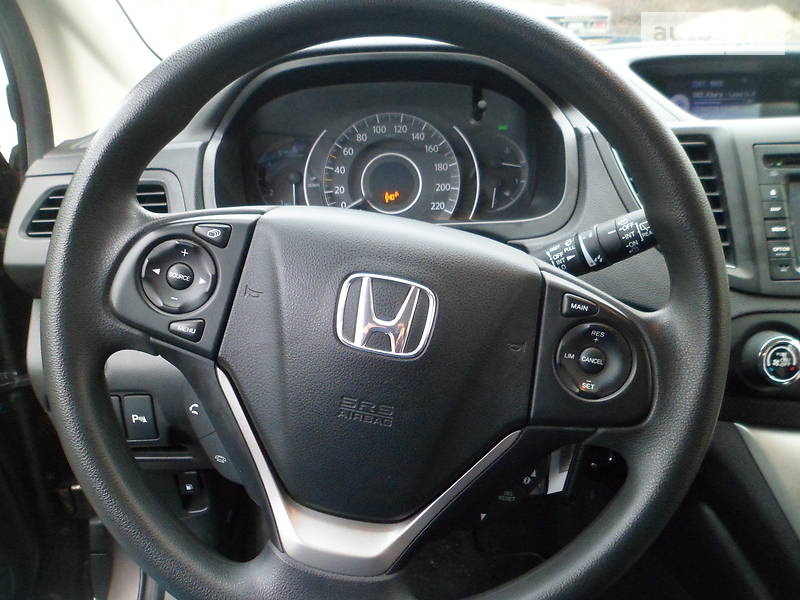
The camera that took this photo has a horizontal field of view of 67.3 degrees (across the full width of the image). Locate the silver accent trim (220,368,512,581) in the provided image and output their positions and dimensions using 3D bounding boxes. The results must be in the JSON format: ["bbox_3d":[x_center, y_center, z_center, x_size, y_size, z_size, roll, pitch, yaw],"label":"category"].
[{"bbox_3d":[-0.026,0.099,0.324,0.166,0.096,0.030,11,-11,1],"label":"silver accent trim"}]

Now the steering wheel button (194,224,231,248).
[{"bbox_3d":[-0.108,-0.036,0.348,0.022,0.014,0.006,11,-11,1],"label":"steering wheel button"}]

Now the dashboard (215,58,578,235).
[{"bbox_3d":[-0.007,-0.148,0.580,0.339,0.168,0.090,-2,0,-1],"label":"dashboard"}]

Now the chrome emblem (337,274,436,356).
[{"bbox_3d":[-0.007,0.008,0.333,0.053,0.043,0.005,11,-11,1],"label":"chrome emblem"}]

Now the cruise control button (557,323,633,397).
[{"bbox_3d":[0.110,0.034,0.339,0.045,0.044,0.012,11,-11,1],"label":"cruise control button"}]

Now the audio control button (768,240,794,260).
[{"bbox_3d":[0.308,-0.040,0.485,0.021,0.017,0.006,-2,-9,-1],"label":"audio control button"}]

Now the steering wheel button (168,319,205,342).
[{"bbox_3d":[-0.120,0.017,0.338,0.021,0.014,0.006,11,-11,1],"label":"steering wheel button"}]

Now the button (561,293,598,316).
[{"bbox_3d":[0.103,0.003,0.345,0.022,0.013,0.006,11,-11,1],"label":"button"}]

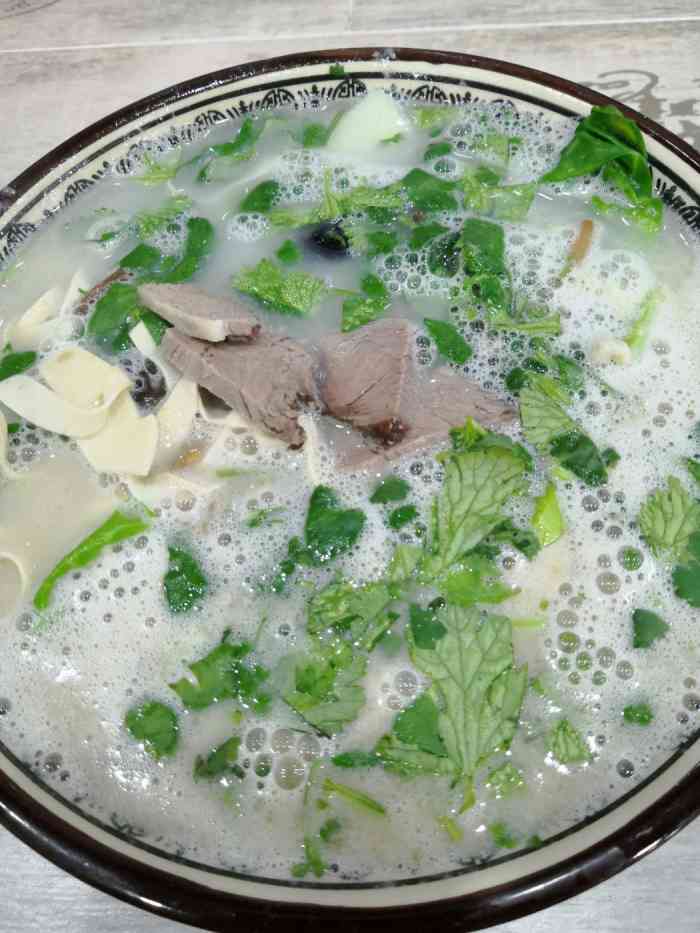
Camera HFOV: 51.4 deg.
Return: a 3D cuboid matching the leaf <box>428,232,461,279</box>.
[{"bbox_3d":[0.028,-0.064,0.218,0.009,0.005,0.018,5,65,7],"label":"leaf"}]

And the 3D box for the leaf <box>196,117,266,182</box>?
[{"bbox_3d":[-0.038,-0.100,0.231,0.013,0.006,0.032,37,73,19],"label":"leaf"}]

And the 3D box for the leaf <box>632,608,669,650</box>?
[{"bbox_3d":[0.069,0.038,0.167,0.008,0.004,0.009,5,65,7],"label":"leaf"}]

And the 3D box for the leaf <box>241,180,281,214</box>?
[{"bbox_3d":[-0.028,-0.086,0.233,0.010,0.004,0.015,16,67,11],"label":"leaf"}]

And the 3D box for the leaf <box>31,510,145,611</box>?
[{"bbox_3d":[-0.067,0.023,0.184,0.033,0.008,0.010,-40,68,-14],"label":"leaf"}]

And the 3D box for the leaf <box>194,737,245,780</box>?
[{"bbox_3d":[-0.029,0.066,0.163,0.011,0.004,0.008,-11,65,0],"label":"leaf"}]

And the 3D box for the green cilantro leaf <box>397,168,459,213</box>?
[{"bbox_3d":[0.024,-0.083,0.218,0.018,0.005,0.016,2,65,5],"label":"green cilantro leaf"}]

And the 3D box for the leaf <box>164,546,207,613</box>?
[{"bbox_3d":[-0.041,0.028,0.181,0.010,0.004,0.017,-3,65,3],"label":"leaf"}]

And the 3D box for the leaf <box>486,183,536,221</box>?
[{"bbox_3d":[0.050,-0.081,0.224,0.015,0.004,0.014,-1,65,4],"label":"leaf"}]

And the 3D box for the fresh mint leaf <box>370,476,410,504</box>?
[{"bbox_3d":[0.010,0.006,0.177,0.009,0.004,0.008,13,66,10],"label":"fresh mint leaf"}]

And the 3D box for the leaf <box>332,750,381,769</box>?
[{"bbox_3d":[0.002,0.065,0.160,0.011,0.004,0.003,1,65,5],"label":"leaf"}]

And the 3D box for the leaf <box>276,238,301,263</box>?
[{"bbox_3d":[-0.018,-0.062,0.211,0.006,0.003,0.007,37,73,19],"label":"leaf"}]

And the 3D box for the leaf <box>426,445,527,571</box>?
[{"bbox_3d":[0.032,0.010,0.178,0.022,0.008,0.035,6,66,7],"label":"leaf"}]

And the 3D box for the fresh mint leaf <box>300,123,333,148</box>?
[{"bbox_3d":[-0.011,-0.110,0.243,0.010,0.004,0.011,-4,65,3],"label":"fresh mint leaf"}]

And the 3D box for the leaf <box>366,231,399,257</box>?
[{"bbox_3d":[0.010,-0.067,0.221,0.009,0.004,0.009,-3,65,3],"label":"leaf"}]

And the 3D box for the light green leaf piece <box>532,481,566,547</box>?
[{"bbox_3d":[0.046,0.011,0.172,0.007,0.005,0.016,0,65,4],"label":"light green leaf piece"}]

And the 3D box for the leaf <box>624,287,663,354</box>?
[{"bbox_3d":[0.078,-0.039,0.193,0.005,0.005,0.023,21,68,13],"label":"leaf"}]

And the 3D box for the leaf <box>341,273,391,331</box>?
[{"bbox_3d":[0.003,-0.048,0.212,0.020,0.006,0.014,-29,66,-9],"label":"leaf"}]

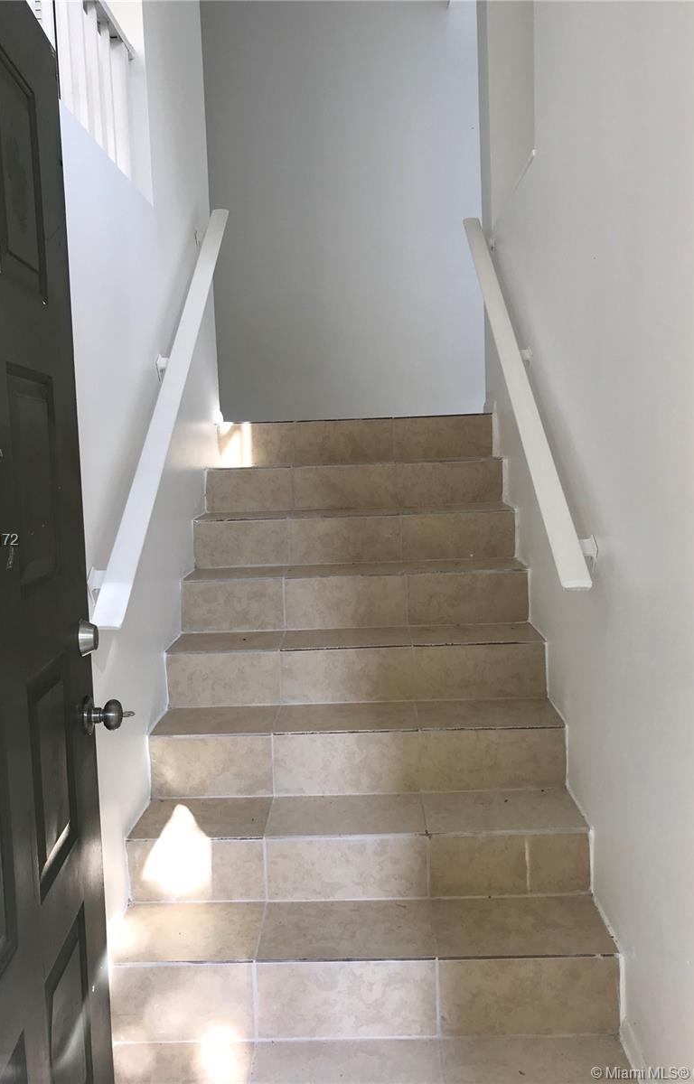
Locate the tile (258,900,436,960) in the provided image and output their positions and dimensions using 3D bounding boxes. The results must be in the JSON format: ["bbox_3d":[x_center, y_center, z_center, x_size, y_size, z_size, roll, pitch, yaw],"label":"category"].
[{"bbox_3d":[0.000,0.955,2.157,0.421,0.013,0.266,-2,7,1],"label":"tile"}]

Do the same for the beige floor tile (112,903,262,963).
[{"bbox_3d":[-0.396,0.979,2.189,0.360,0.020,0.260,-2,6,2],"label":"beige floor tile"}]

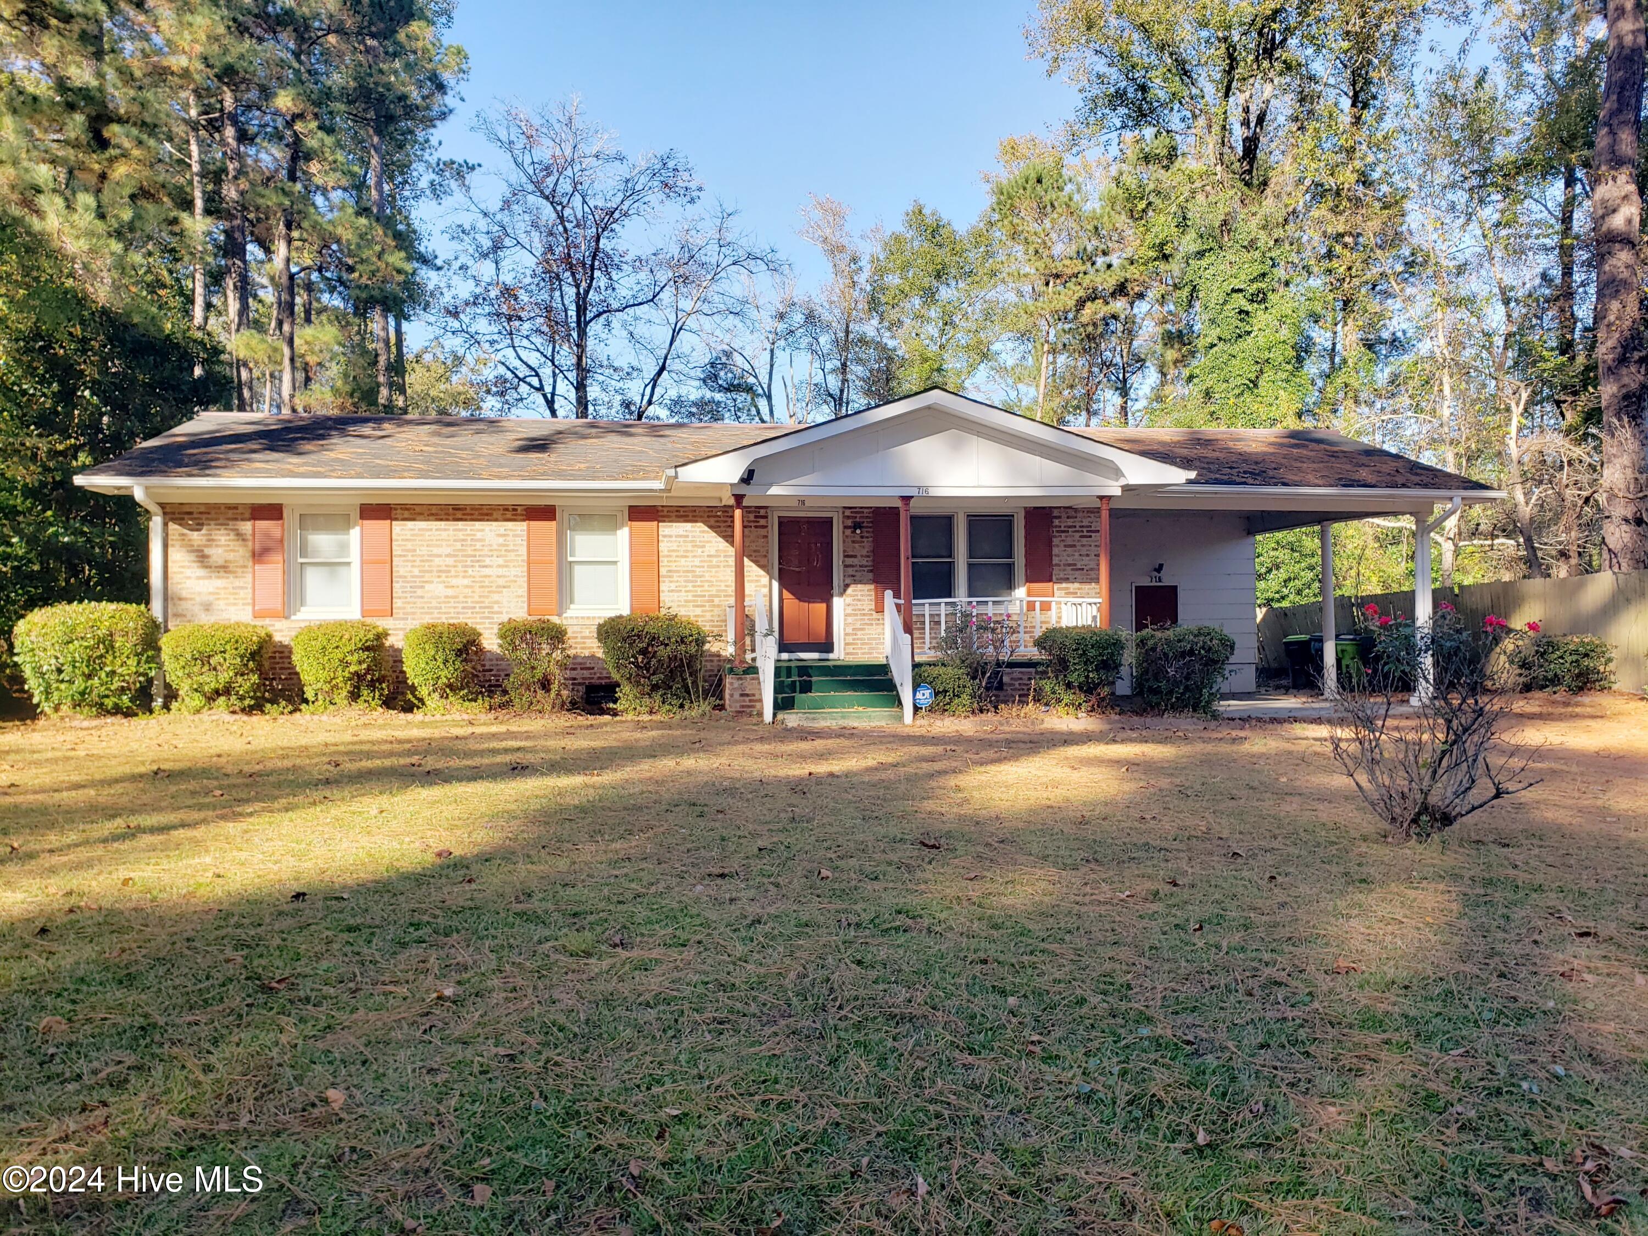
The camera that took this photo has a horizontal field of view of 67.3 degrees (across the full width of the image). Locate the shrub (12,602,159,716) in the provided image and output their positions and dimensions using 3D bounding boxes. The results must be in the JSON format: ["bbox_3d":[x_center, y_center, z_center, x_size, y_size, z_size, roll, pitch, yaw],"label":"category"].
[{"bbox_3d":[-8.888,0.488,14.900,1.650,1.330,1.500,-1,0,-9],"label":"shrub"}]

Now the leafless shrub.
[{"bbox_3d":[3.800,0.661,7.700,1.280,1.400,1.200,-1,0,-9],"label":"leafless shrub"}]

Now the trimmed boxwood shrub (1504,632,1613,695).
[{"bbox_3d":[12.105,0.743,20.400,1.750,0.980,1.600,-1,0,-9],"label":"trimmed boxwood shrub"}]

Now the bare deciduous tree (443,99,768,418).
[{"bbox_3d":[-5.800,-6.100,33.000,8.500,15.500,8.200,-1,0,-9],"label":"bare deciduous tree"}]

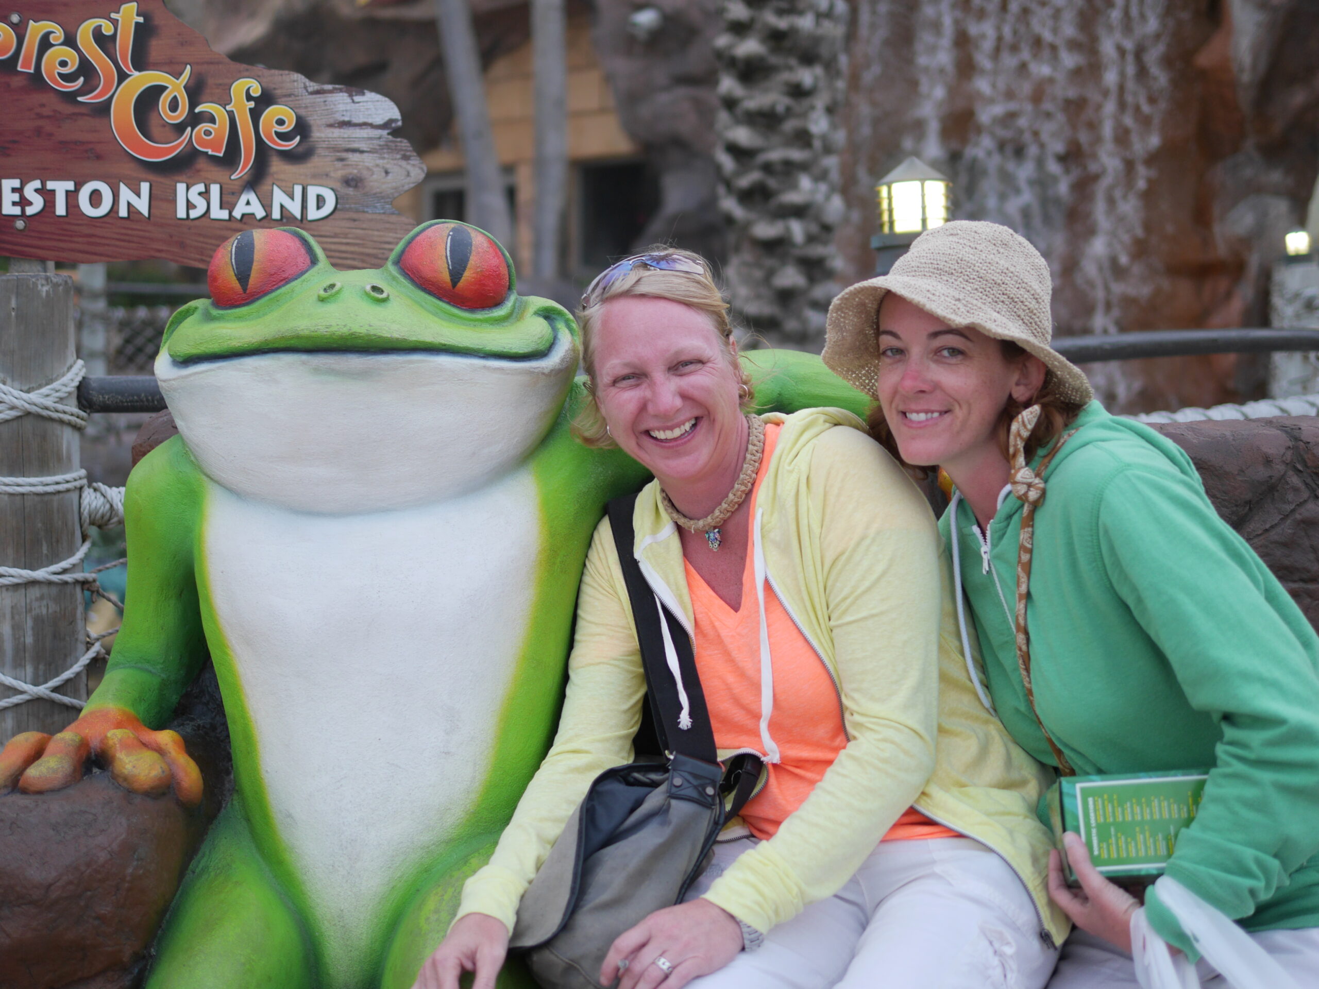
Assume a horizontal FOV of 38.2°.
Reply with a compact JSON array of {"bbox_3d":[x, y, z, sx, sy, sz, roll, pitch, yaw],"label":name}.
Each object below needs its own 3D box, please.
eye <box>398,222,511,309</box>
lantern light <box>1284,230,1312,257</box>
[{"bbox_3d":[-0.217,-0.242,2.020,0.118,0.092,0.085,-2,4,-7],"label":"eye"},{"bbox_3d":[4.021,-1.584,12.000,0.165,0.170,0.165,0,4,18],"label":"lantern light"}]

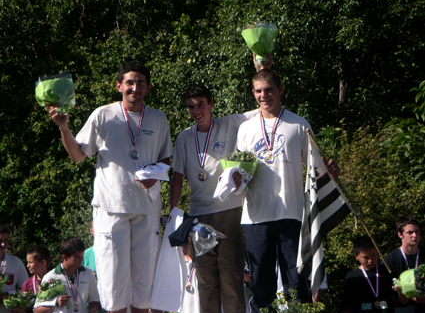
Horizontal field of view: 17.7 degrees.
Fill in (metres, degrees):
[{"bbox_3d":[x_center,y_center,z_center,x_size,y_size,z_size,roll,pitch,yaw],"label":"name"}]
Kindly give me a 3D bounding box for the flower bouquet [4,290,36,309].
[{"bbox_3d":[-1.380,1.035,9.800,0.230,0.200,0.230,6,16,0],"label":"flower bouquet"}]

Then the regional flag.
[{"bbox_3d":[0.620,0.327,7.550,0.320,0.890,0.250,0,-4,-6],"label":"regional flag"}]

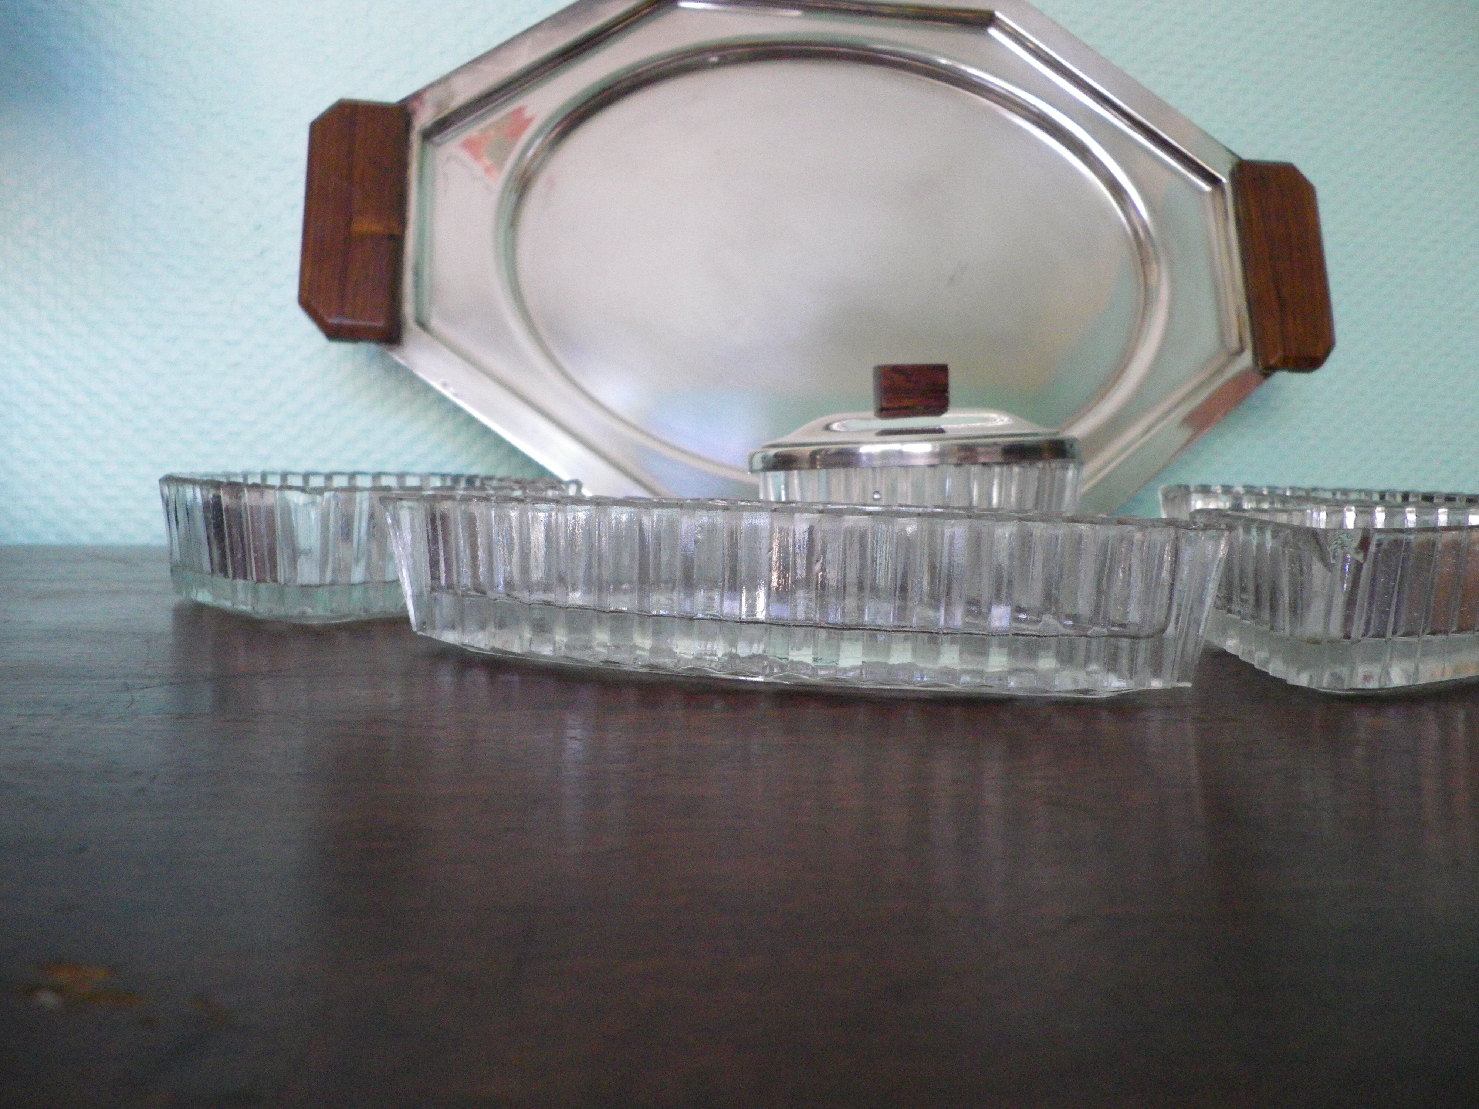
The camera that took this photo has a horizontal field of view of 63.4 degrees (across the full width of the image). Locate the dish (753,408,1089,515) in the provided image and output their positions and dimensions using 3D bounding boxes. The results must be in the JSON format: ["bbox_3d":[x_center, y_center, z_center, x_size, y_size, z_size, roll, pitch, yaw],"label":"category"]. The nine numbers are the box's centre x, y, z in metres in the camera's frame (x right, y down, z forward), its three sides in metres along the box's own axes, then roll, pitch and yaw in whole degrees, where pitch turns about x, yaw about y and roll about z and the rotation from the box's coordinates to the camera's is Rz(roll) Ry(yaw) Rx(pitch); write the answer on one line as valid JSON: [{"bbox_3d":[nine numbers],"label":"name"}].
[{"bbox_3d":[0.058,-0.009,0.413,0.108,0.051,0.085,1,7,-2],"label":"dish"}]

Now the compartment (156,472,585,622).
[{"bbox_3d":[-0.121,-0.004,0.399,0.134,0.039,0.083,-1,7,-15],"label":"compartment"}]

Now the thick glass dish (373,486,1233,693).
[{"bbox_3d":[0.009,0.009,0.309,0.219,0.040,0.057,3,7,12],"label":"thick glass dish"}]

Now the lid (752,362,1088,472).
[{"bbox_3d":[0.059,-0.048,0.408,0.110,0.034,0.086,1,7,-2],"label":"lid"}]

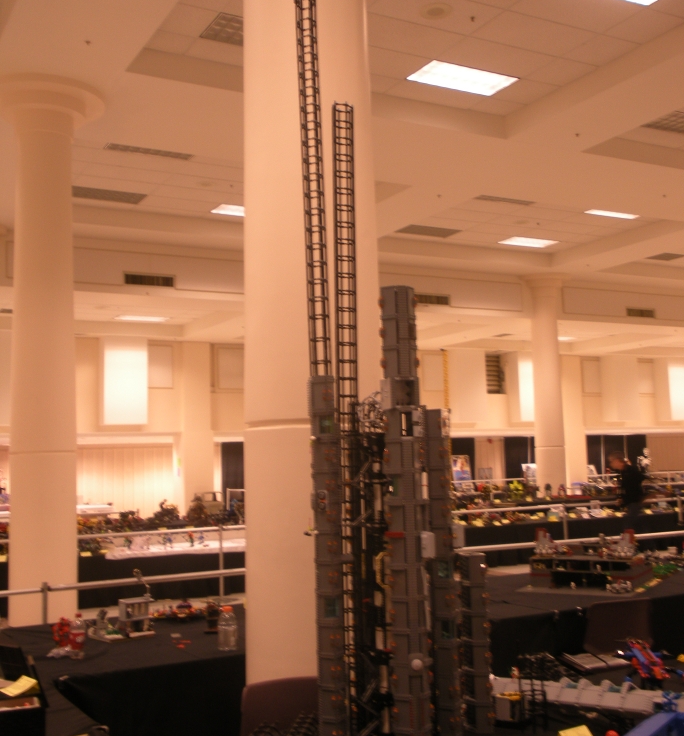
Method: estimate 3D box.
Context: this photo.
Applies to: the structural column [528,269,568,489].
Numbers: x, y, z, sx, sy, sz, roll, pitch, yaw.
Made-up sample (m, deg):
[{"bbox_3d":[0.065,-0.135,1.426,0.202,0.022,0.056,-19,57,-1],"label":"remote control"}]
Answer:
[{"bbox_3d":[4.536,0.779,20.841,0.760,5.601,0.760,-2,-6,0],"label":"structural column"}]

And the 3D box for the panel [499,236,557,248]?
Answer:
[{"bbox_3d":[3.737,-2.475,18.848,1.220,0.080,0.610,1,-7,-29],"label":"panel"}]

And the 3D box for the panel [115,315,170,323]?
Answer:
[{"bbox_3d":[-4.374,-1.106,21.007,1.220,0.080,0.610,1,-7,-29],"label":"panel"}]

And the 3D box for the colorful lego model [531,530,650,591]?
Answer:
[{"bbox_3d":[1.724,1.317,6.578,0.735,0.370,0.430,-6,-7,33],"label":"colorful lego model"}]

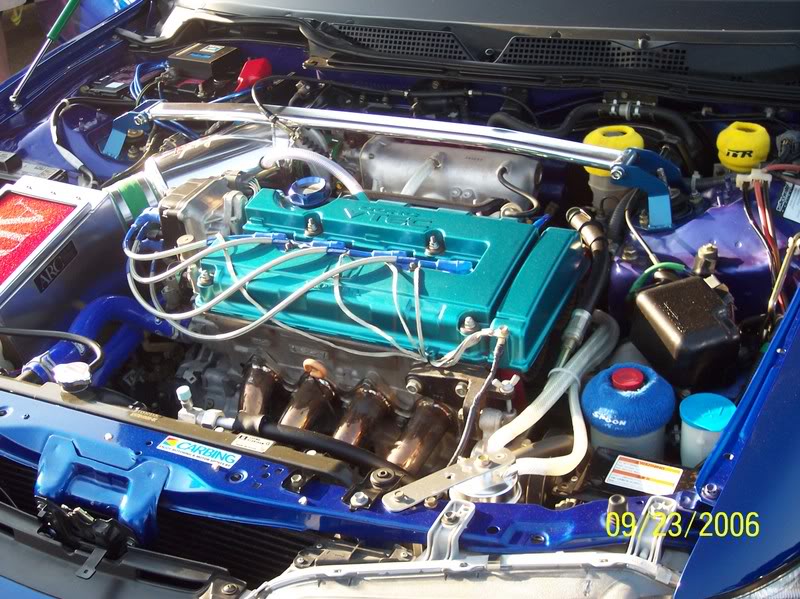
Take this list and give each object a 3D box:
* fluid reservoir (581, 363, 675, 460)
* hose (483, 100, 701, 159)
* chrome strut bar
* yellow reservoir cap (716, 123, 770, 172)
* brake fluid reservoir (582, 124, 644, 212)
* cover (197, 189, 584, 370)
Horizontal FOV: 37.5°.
[{"bbox_3d":[0.260,0.122,1.334,0.102,0.112,0.102,10,40,26],"label":"fluid reservoir"},{"bbox_3d":[0.303,-0.266,1.834,0.345,0.080,0.070,10,40,26],"label":"hose"},{"bbox_3d":[-0.058,-0.254,1.774,0.815,0.042,0.045,9,40,25],"label":"chrome strut bar"},{"bbox_3d":[0.487,-0.216,1.672,0.076,0.058,0.076,10,40,26],"label":"yellow reservoir cap"},{"bbox_3d":[0.313,-0.190,1.724,0.088,0.120,0.088,10,40,26],"label":"brake fluid reservoir"},{"bbox_3d":[-0.022,-0.043,1.540,0.475,0.080,0.208,10,43,25],"label":"cover"}]

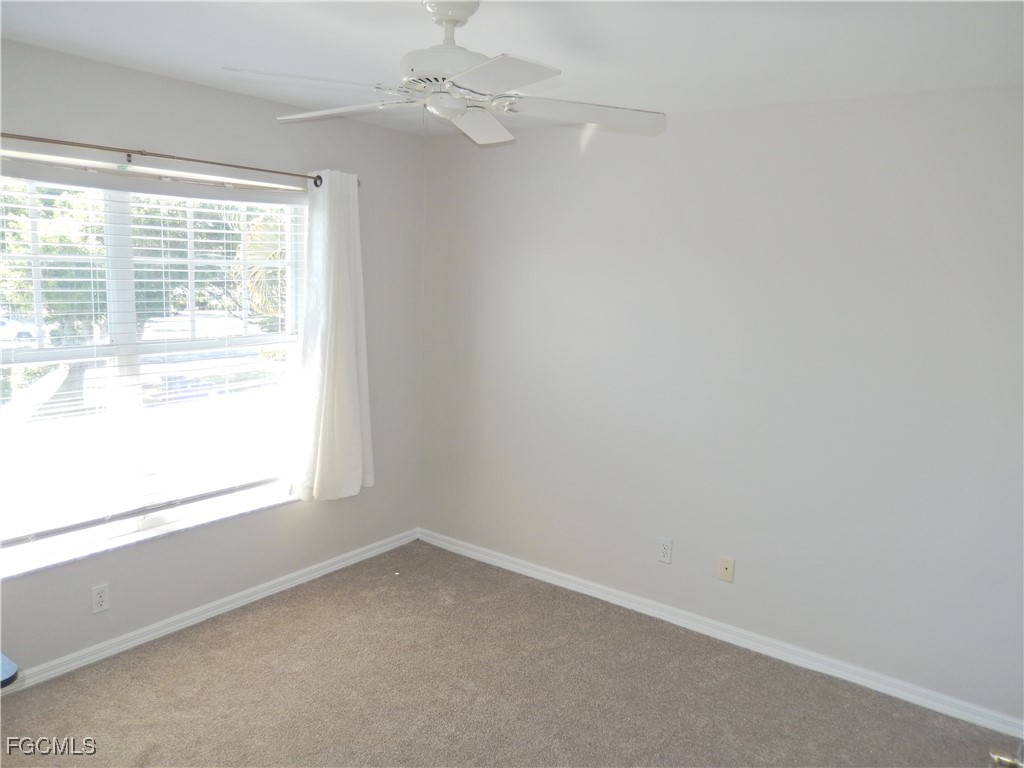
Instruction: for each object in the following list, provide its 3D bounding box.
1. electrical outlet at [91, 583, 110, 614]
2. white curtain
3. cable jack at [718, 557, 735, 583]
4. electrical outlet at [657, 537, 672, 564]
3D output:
[{"bbox_3d":[-1.719,0.898,3.092,0.010,0.115,0.070,9,11,36],"label":"electrical outlet"},{"bbox_3d":[-0.904,-0.227,3.863,0.130,1.690,0.530,9,11,36],"label":"white curtain"},{"bbox_3d":[1.005,0.872,3.466,0.070,0.115,0.010,9,11,36],"label":"cable jack"},{"bbox_3d":[0.752,0.821,3.648,0.071,0.117,0.010,9,11,36],"label":"electrical outlet"}]

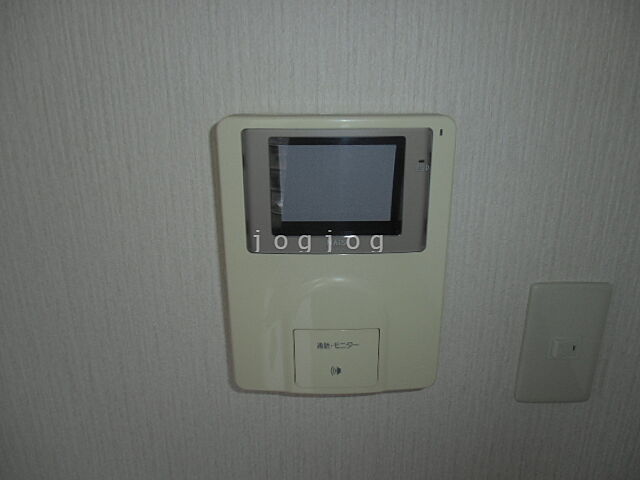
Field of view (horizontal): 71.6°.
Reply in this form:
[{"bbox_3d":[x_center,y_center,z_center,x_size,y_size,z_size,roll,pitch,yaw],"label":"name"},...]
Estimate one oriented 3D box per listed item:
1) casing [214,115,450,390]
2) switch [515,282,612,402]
[{"bbox_3d":[0.013,0.016,0.356,0.166,0.223,0.038,0,17,1],"label":"casing"},{"bbox_3d":[0.217,0.095,0.397,0.070,0.120,0.011,0,17,0],"label":"switch"}]

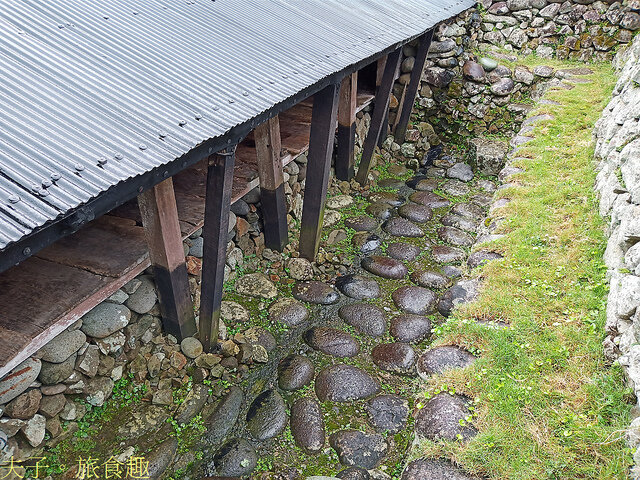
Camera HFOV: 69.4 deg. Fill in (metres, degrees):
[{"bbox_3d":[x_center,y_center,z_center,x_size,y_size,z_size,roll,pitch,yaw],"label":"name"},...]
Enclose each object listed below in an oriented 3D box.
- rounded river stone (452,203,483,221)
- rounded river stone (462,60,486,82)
[{"bbox_3d":[1.187,-0.237,3.676,0.240,0.103,0.170,16,34,26],"label":"rounded river stone"},{"bbox_3d":[1.970,-2.150,5.900,0.300,0.250,0.240,16,35,23],"label":"rounded river stone"}]

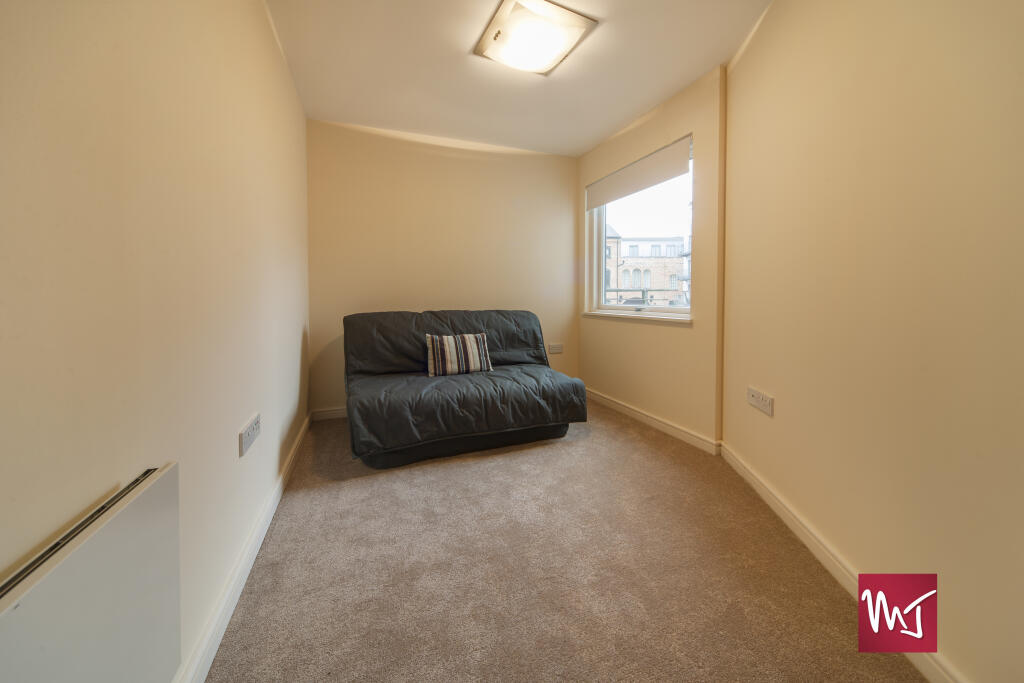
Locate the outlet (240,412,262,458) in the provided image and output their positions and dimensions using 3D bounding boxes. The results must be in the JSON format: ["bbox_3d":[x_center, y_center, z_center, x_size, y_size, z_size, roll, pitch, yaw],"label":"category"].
[{"bbox_3d":[-0.996,0.354,1.298,0.014,0.087,0.180,-2,6,-23],"label":"outlet"}]

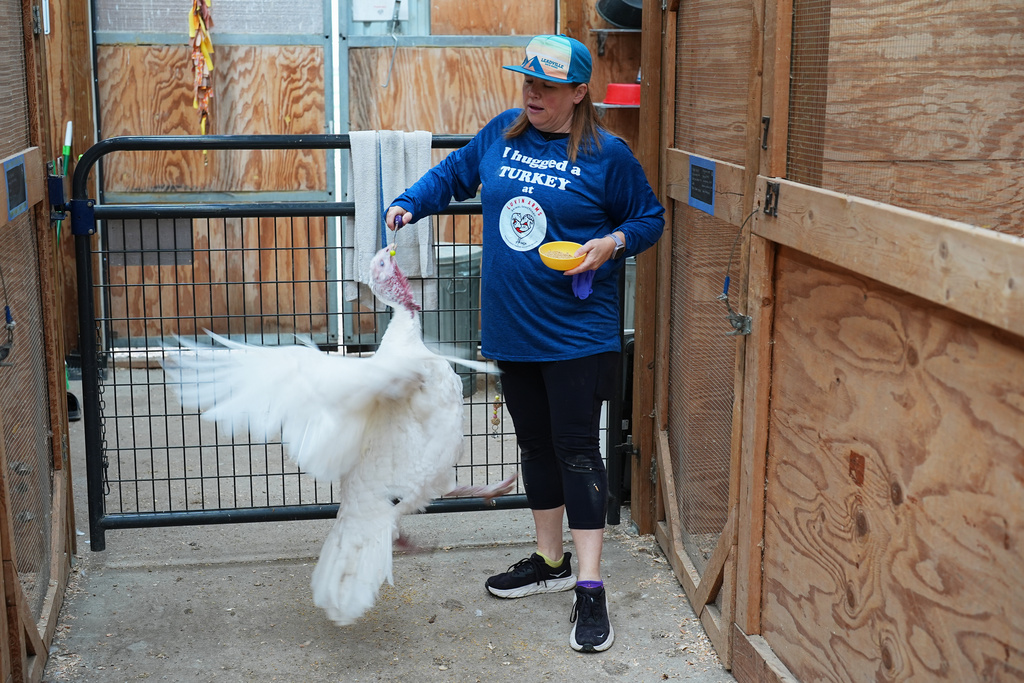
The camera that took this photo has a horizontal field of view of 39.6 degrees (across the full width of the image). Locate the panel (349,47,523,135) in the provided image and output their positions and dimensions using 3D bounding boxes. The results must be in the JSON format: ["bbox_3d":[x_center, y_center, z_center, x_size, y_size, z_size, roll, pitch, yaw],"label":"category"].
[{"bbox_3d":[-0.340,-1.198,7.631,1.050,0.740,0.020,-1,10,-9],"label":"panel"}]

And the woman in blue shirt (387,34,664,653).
[{"bbox_3d":[0.083,-0.011,3.848,0.600,1.630,0.640,6,11,28],"label":"woman in blue shirt"}]

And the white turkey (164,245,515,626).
[{"bbox_3d":[-0.416,0.244,3.720,0.820,1.000,0.650,4,11,20],"label":"white turkey"}]

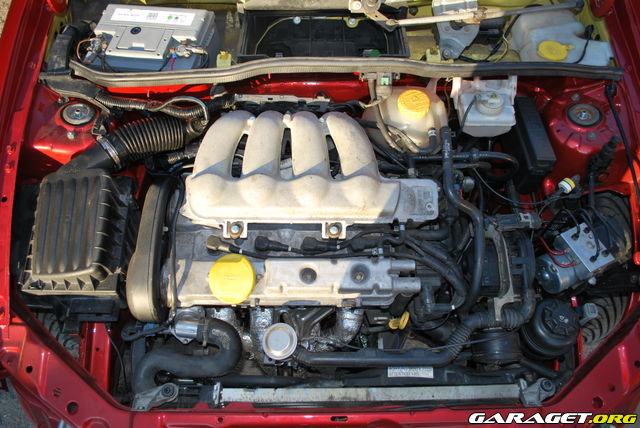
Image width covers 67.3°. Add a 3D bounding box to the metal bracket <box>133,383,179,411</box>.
[{"bbox_3d":[-0.286,0.320,0.851,0.078,0.026,0.032,-20,57,-13],"label":"metal bracket"}]

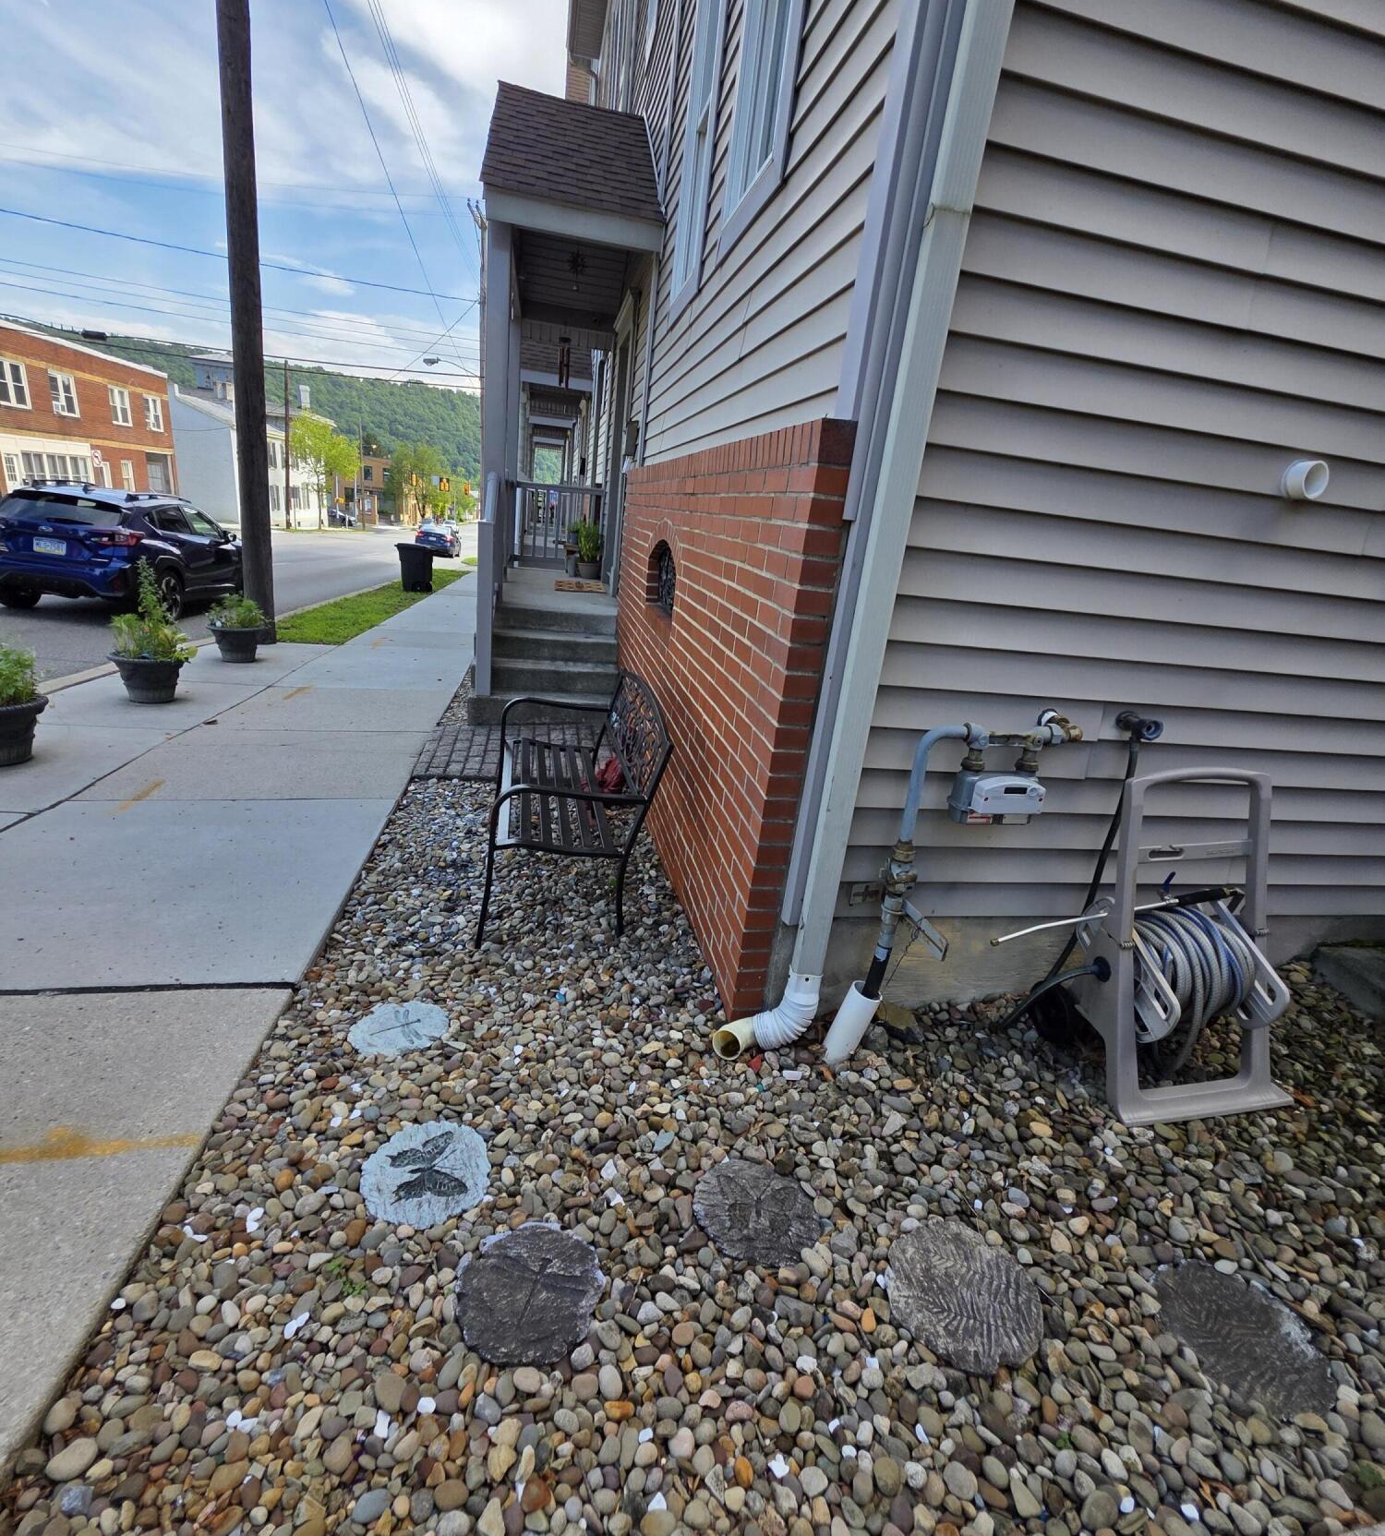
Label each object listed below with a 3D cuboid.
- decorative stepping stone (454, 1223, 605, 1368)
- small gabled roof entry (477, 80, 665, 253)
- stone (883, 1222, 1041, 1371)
[{"bbox_3d":[-0.295,0.967,1.268,0.260,0.040,0.260,2,17,-13],"label":"decorative stepping stone"},{"bbox_3d":[-0.988,-4.612,5.621,1.170,1.320,2.950,2,21,-13],"label":"small gabled roof entry"},{"bbox_3d":[0.528,1.028,1.350,0.305,0.040,0.305,2,17,-13],"label":"stone"}]

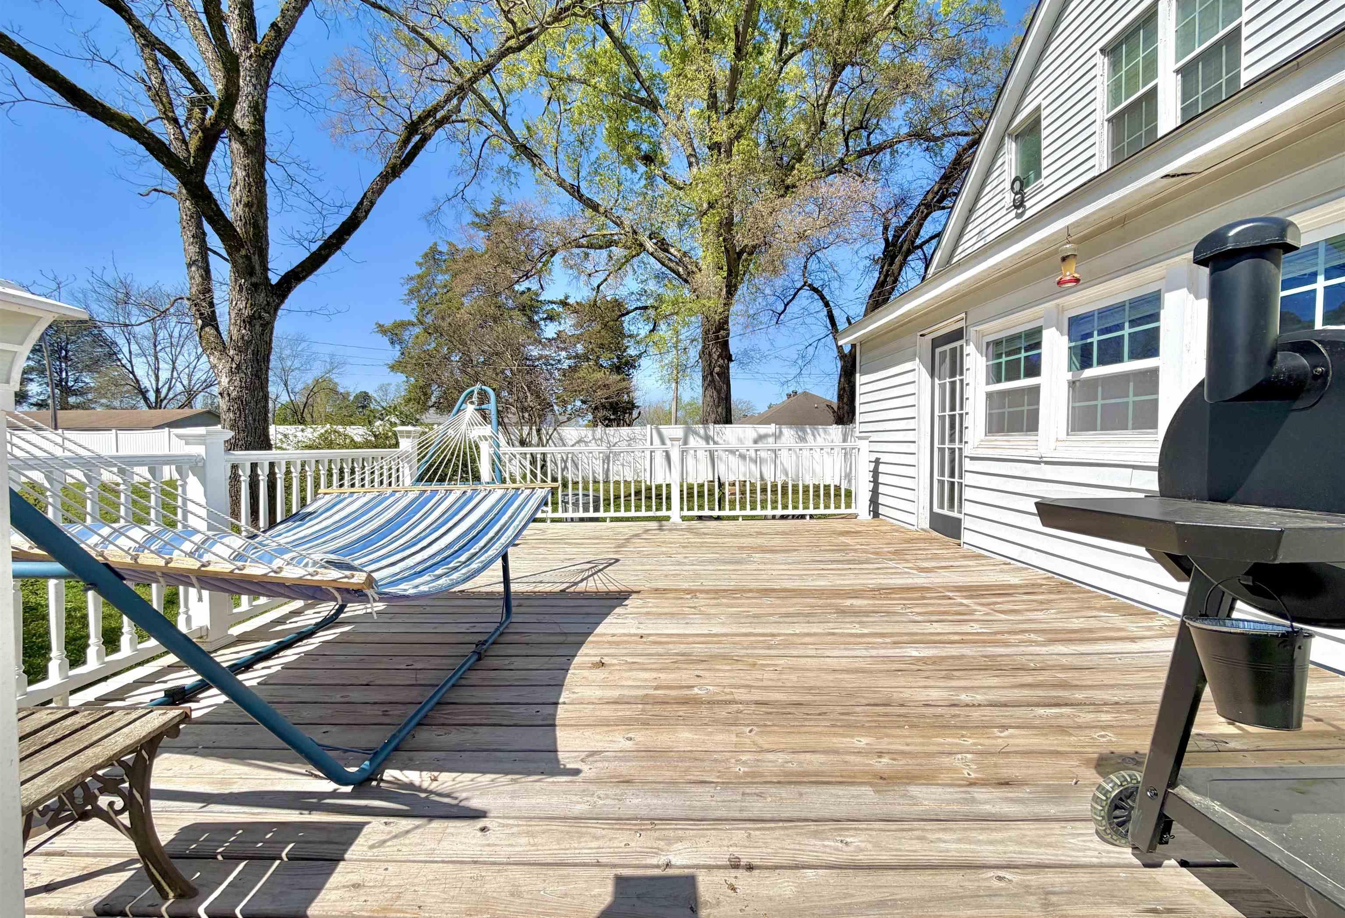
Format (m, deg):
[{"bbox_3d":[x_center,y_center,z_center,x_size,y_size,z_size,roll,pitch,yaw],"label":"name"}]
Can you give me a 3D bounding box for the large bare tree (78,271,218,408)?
[{"bbox_3d":[-39.163,-6.971,41.000,8.800,14.010,8.000,-2,3,-43],"label":"large bare tree"}]

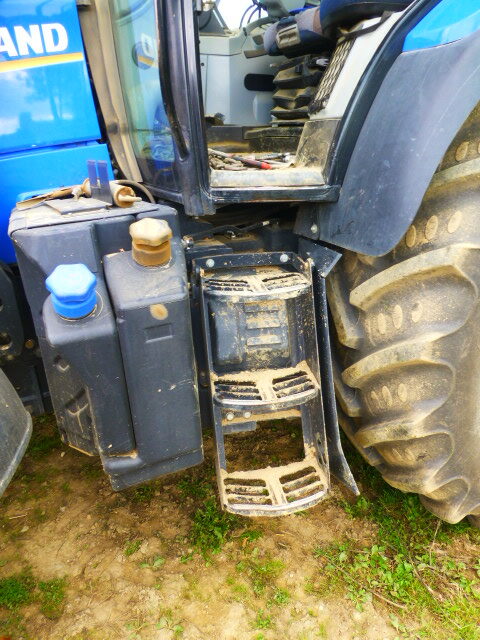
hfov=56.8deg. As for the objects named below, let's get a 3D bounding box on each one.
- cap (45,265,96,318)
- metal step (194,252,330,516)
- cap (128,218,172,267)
[{"bbox_3d":[-0.398,-0.067,1.060,0.121,0.080,0.111,-5,45,-9],"label":"cap"},{"bbox_3d":[0.075,0.179,1.321,0.340,0.668,0.362,-5,22,-9],"label":"metal step"},{"bbox_3d":[-0.235,-0.202,1.165,0.110,0.078,0.106,-5,45,-9],"label":"cap"}]

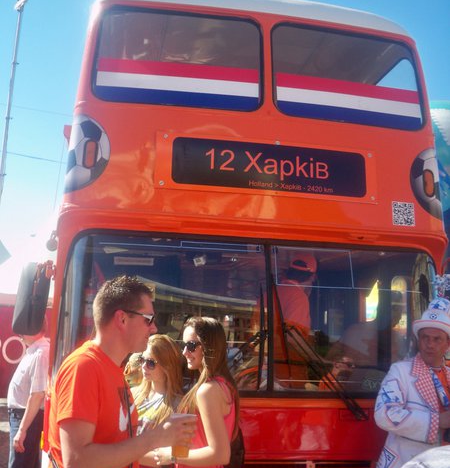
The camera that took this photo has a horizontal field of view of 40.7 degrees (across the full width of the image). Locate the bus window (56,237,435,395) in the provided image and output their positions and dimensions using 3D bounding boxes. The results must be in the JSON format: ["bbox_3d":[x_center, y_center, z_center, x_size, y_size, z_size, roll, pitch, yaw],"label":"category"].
[{"bbox_3d":[0.245,0.495,3.644,2.300,0.920,0.200,3,-17,-11],"label":"bus window"}]

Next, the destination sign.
[{"bbox_3d":[0.285,-0.399,3.712,1.220,0.290,0.050,3,-16,-11],"label":"destination sign"}]

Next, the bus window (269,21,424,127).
[{"bbox_3d":[0.829,-1.044,4.083,1.060,0.720,0.090,4,-20,-13],"label":"bus window"}]

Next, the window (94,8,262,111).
[{"bbox_3d":[-0.279,-1.110,3.869,1.060,0.720,0.090,3,-20,-9],"label":"window"}]

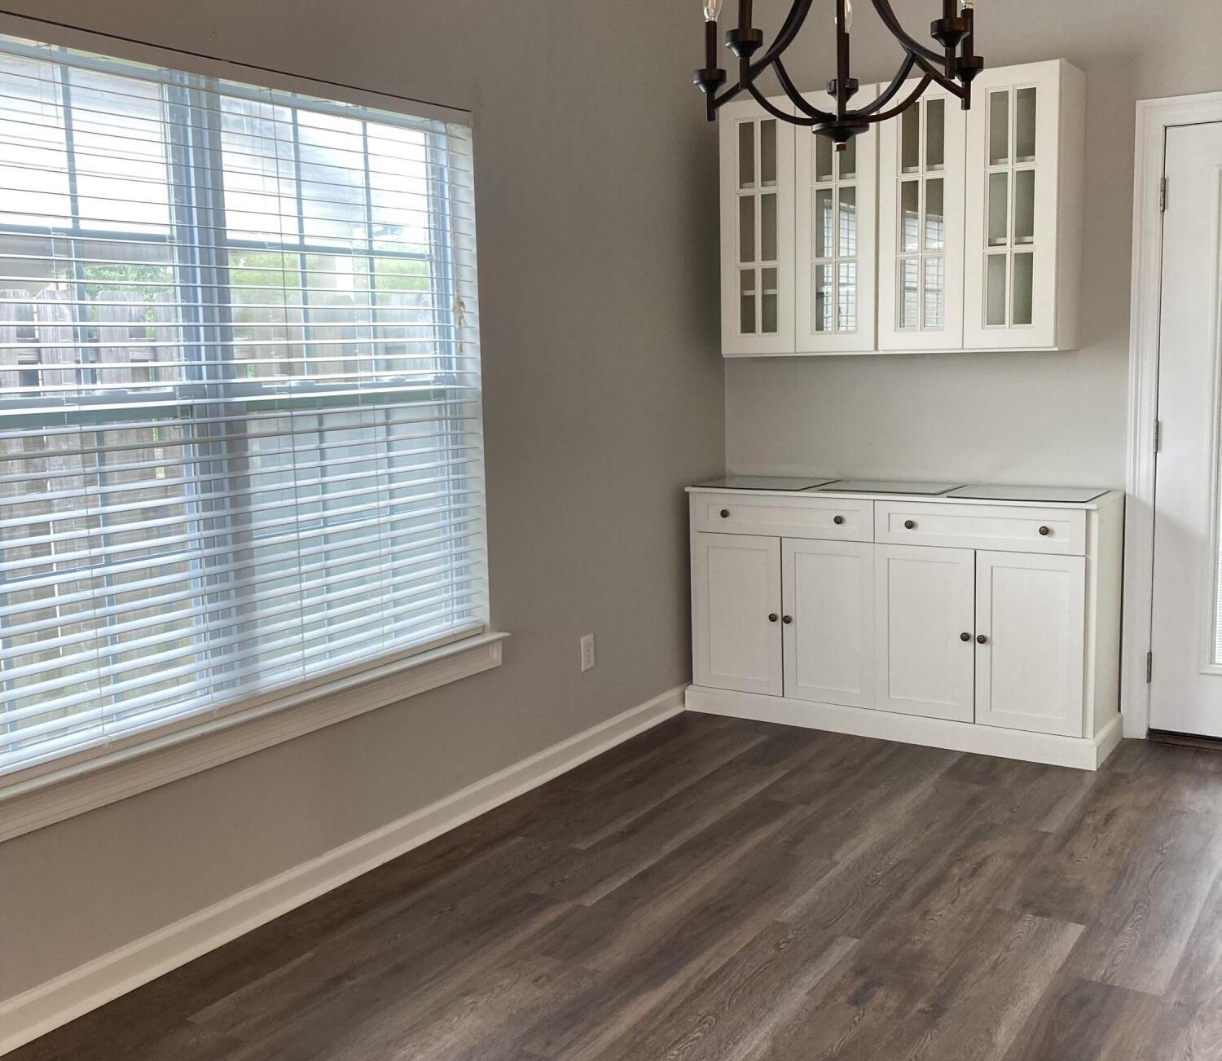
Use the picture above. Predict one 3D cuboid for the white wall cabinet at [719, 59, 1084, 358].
[{"bbox_3d":[1.004,-1.087,4.664,1.214,0.915,0.302,4,9,32],"label":"white wall cabinet"}]

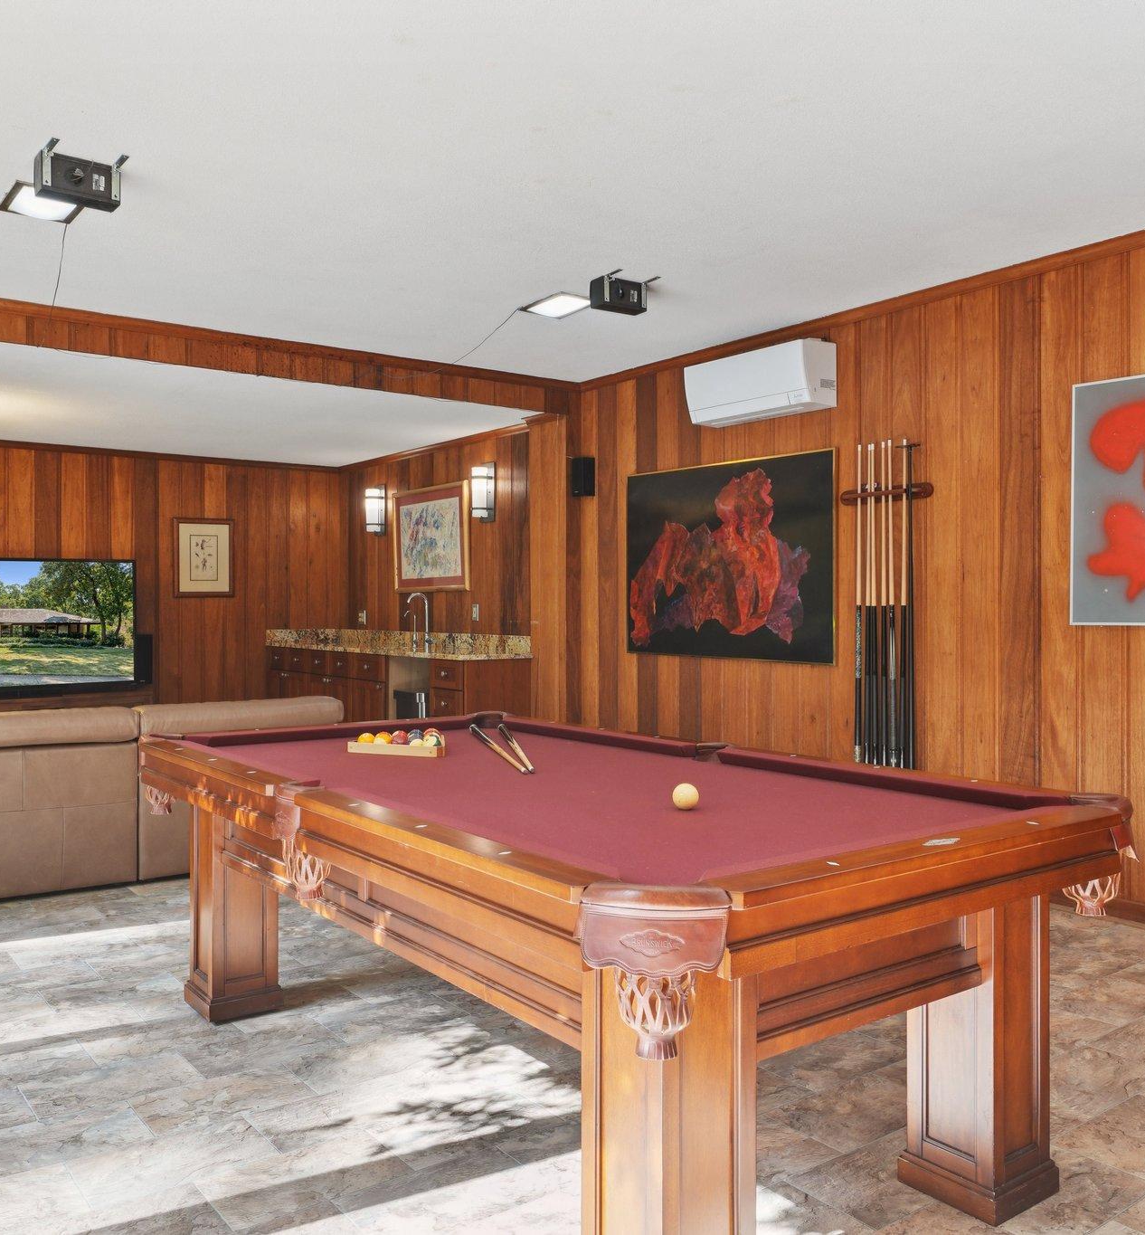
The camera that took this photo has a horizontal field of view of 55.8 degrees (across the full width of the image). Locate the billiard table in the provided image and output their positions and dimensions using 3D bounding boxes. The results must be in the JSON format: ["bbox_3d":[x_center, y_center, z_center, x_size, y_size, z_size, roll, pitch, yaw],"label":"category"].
[{"bbox_3d":[-0.094,0.772,2.764,1.390,0.800,2.530,0,0,-37],"label":"billiard table"}]

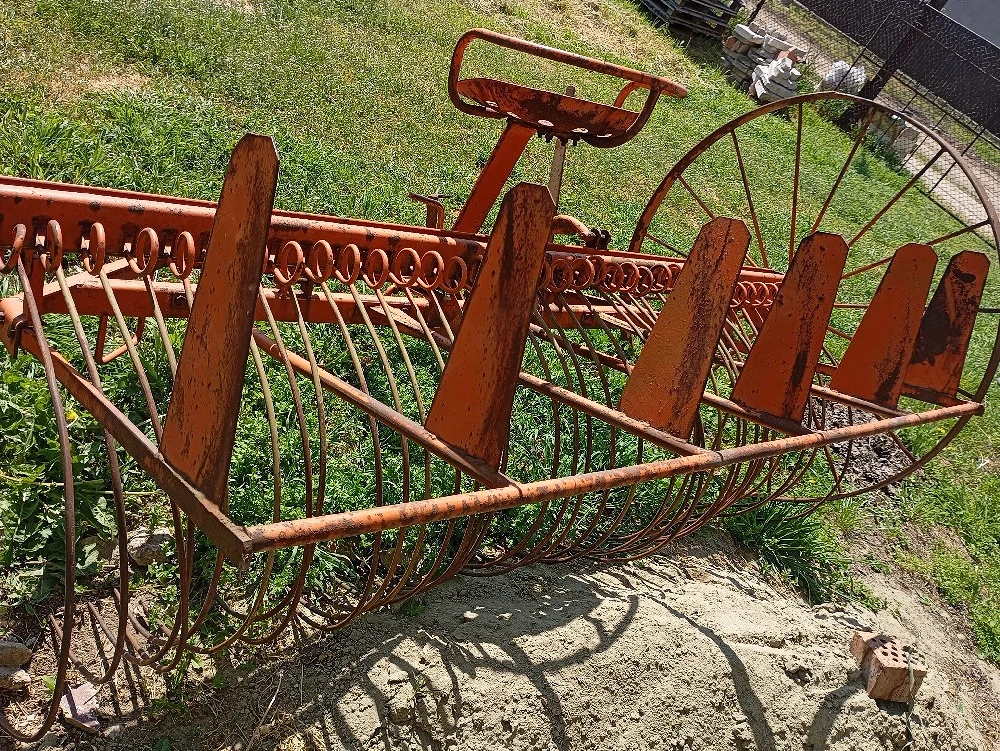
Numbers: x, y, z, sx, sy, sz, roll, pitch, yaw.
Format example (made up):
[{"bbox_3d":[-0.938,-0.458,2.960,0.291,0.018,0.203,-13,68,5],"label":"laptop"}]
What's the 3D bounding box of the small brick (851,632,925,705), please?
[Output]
[{"bbox_3d":[0.958,0.733,2.036,0.120,0.093,0.135,11,18,-15],"label":"small brick"}]

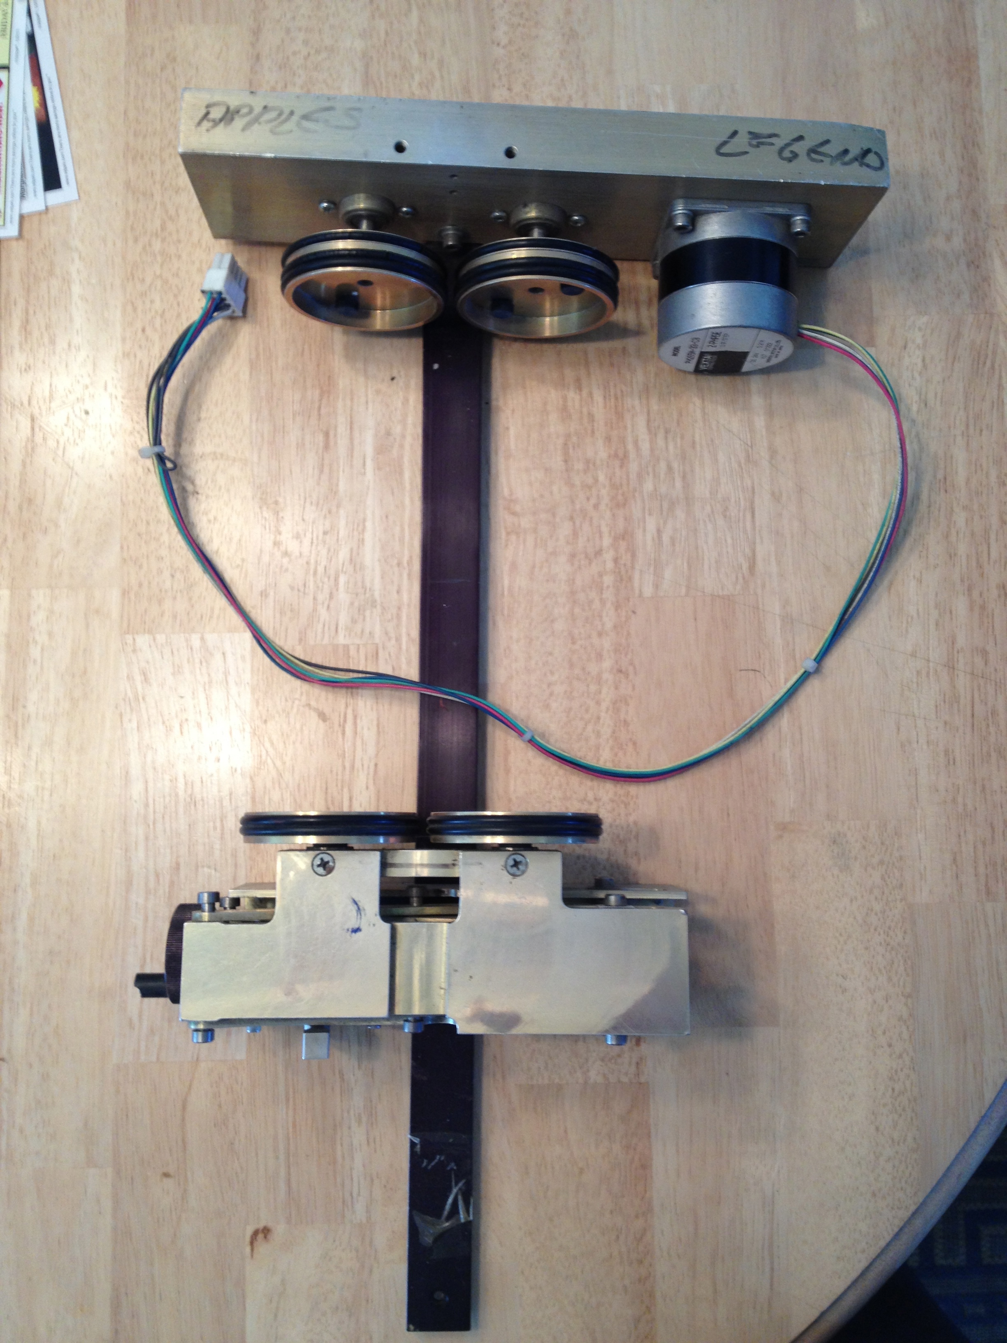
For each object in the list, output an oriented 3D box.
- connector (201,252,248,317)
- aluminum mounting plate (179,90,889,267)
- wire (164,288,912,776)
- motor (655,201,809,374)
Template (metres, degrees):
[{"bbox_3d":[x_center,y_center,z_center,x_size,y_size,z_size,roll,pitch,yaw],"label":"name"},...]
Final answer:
[{"bbox_3d":[-0.119,-0.166,0.582,0.010,0.021,0.018,6,80,10],"label":"connector"},{"bbox_3d":[0.012,-0.202,0.563,0.273,0.079,0.025,2,84,-2],"label":"aluminum mounting plate"},{"bbox_3d":[0.011,-0.057,0.568,0.321,0.039,0.202,2,84,-2],"label":"wire"},{"bbox_3d":[0.094,-0.159,0.566,0.057,0.057,0.054,2,84,-2],"label":"motor"}]

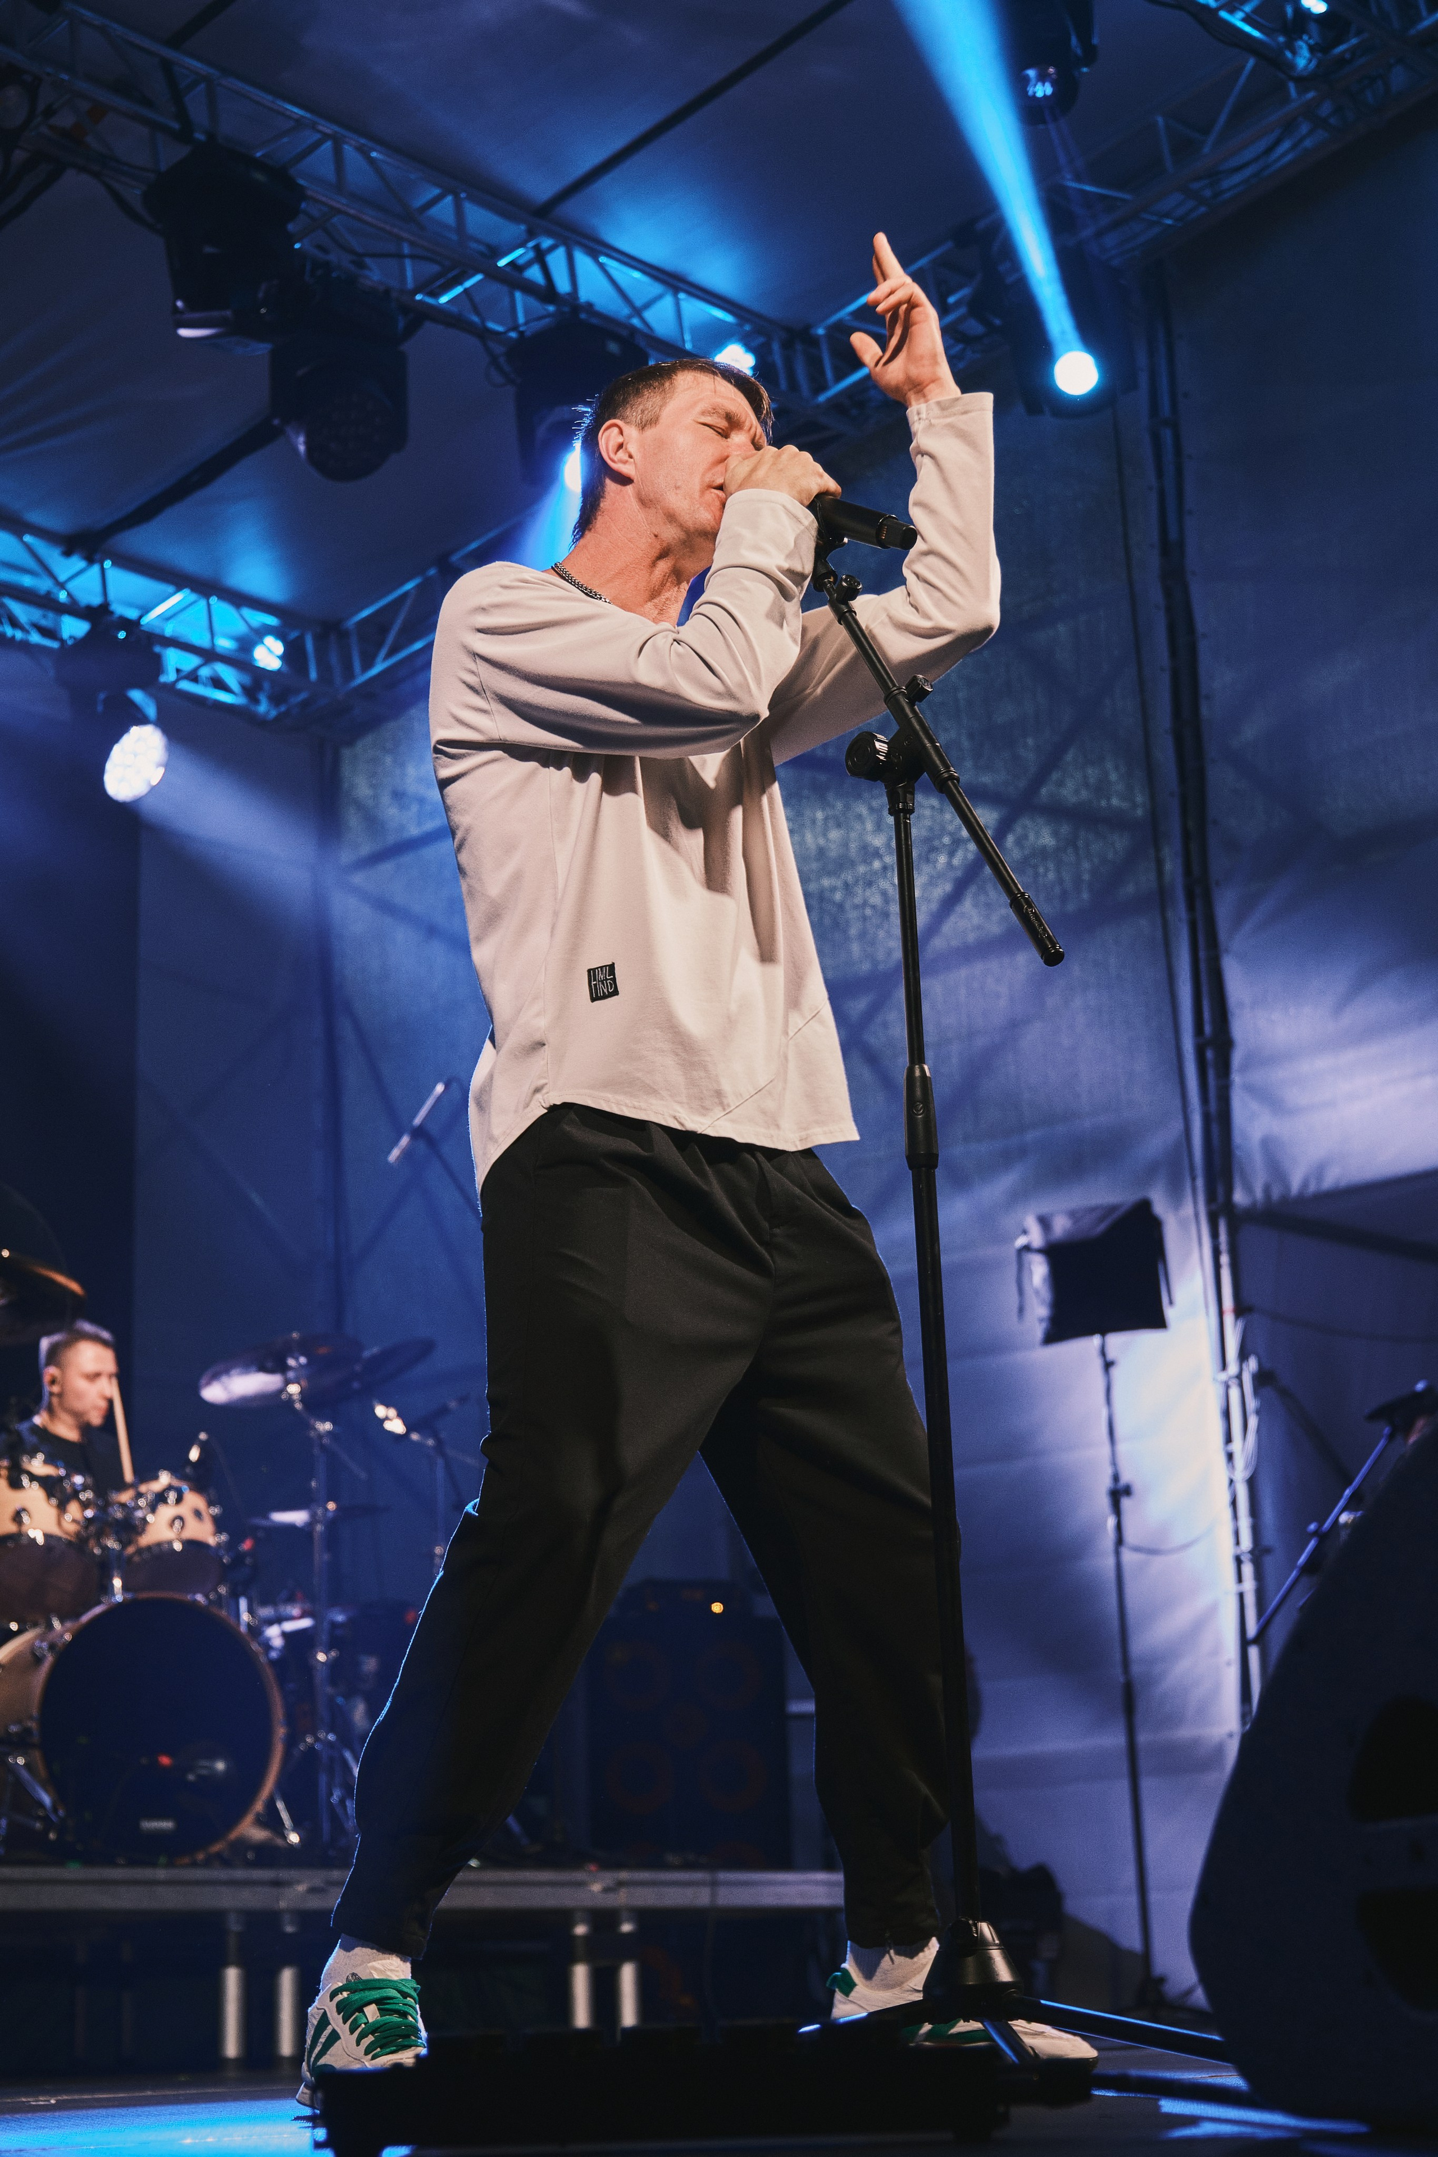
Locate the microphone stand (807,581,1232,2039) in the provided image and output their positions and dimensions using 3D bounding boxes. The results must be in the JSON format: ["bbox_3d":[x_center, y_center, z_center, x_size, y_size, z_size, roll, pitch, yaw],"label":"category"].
[{"bbox_3d":[0.214,0.133,2.553,0.520,1.450,0.540,10,-20,-32],"label":"microphone stand"}]

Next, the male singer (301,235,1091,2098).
[{"bbox_3d":[-0.001,-0.032,2.814,0.740,1.920,0.520,13,-22,-39],"label":"male singer"}]

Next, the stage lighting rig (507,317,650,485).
[{"bbox_3d":[-0.403,-1.902,8.124,0.380,0.440,0.290,-5,-17,11],"label":"stage lighting rig"}]

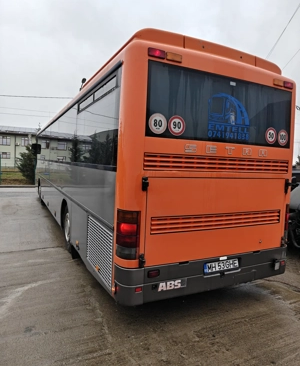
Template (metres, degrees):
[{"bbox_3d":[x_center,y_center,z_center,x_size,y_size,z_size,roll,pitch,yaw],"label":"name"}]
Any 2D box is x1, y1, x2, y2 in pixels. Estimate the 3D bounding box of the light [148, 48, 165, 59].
[{"bbox_3d":[0.069,-1.266,2.606,0.174,0.075,0.050,0,5,-27],"label":"light"}]

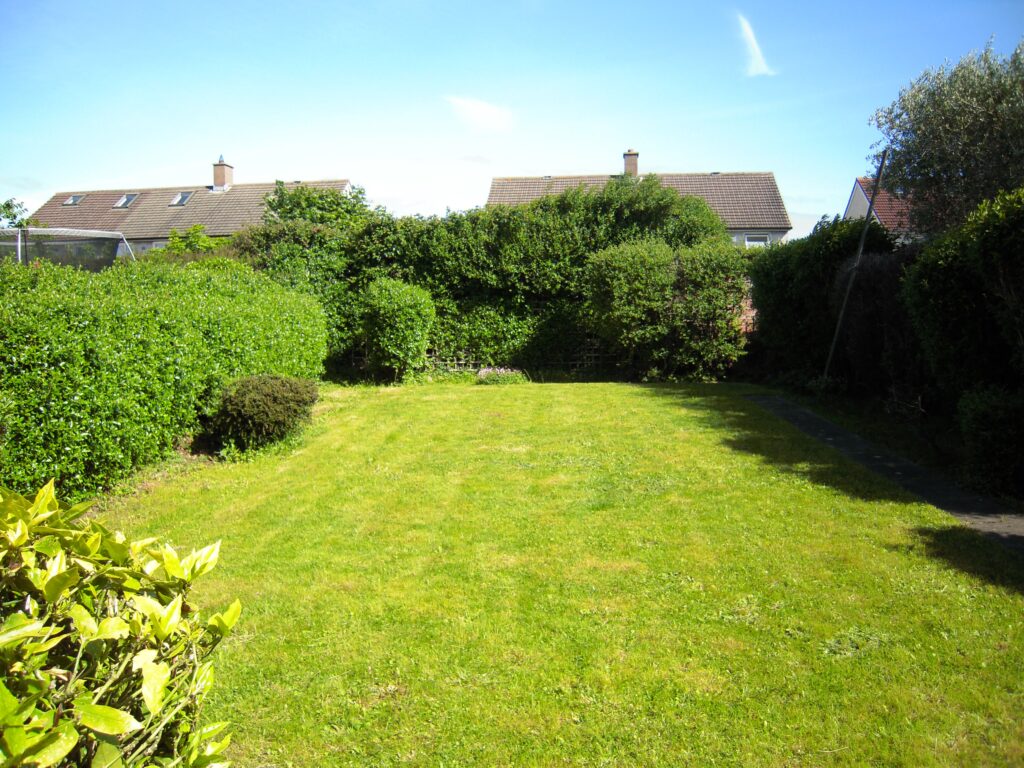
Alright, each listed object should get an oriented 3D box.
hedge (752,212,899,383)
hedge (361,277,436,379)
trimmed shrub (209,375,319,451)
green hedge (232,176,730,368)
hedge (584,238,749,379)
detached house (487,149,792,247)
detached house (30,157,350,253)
[{"bbox_3d":[5.450,-1.498,14.826,2.000,2.980,2.300,0,7,4],"label":"hedge"},{"bbox_3d":[-2.120,-1.093,15.678,1.400,1.980,1.300,0,7,4],"label":"hedge"},{"bbox_3d":[-2.830,0.241,9.389,1.200,0.770,1.150,0,7,0],"label":"trimmed shrub"},{"bbox_3d":[-0.600,-2.232,16.956,10.100,3.950,1.900,0,7,4],"label":"green hedge"},{"bbox_3d":[2.980,-1.472,16.037,3.100,2.650,1.500,0,7,4],"label":"hedge"},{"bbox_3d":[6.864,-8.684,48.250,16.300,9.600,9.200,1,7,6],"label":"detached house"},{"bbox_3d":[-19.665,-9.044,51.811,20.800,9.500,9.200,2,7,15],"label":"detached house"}]

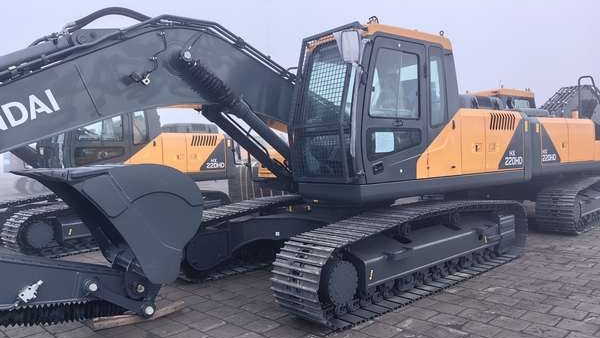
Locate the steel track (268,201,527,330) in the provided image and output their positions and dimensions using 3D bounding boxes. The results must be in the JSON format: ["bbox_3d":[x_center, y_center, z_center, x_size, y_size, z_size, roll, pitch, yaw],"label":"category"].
[{"bbox_3d":[1.553,0.878,5.568,4.483,0.905,0.601,-3,3,-44],"label":"steel track"}]

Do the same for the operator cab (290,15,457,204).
[{"bbox_3d":[0.849,-0.646,5.425,2.028,1.829,1.014,-3,2,-39],"label":"operator cab"}]

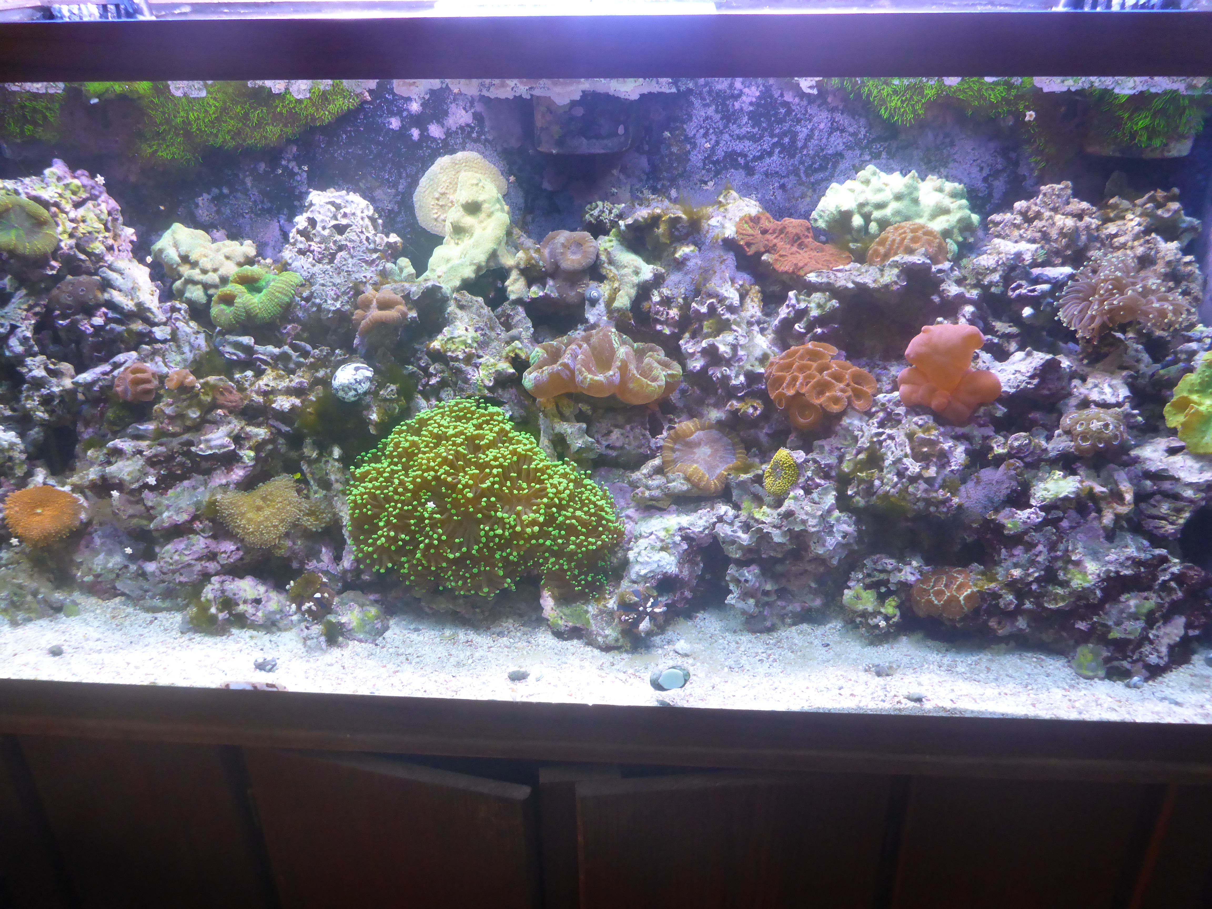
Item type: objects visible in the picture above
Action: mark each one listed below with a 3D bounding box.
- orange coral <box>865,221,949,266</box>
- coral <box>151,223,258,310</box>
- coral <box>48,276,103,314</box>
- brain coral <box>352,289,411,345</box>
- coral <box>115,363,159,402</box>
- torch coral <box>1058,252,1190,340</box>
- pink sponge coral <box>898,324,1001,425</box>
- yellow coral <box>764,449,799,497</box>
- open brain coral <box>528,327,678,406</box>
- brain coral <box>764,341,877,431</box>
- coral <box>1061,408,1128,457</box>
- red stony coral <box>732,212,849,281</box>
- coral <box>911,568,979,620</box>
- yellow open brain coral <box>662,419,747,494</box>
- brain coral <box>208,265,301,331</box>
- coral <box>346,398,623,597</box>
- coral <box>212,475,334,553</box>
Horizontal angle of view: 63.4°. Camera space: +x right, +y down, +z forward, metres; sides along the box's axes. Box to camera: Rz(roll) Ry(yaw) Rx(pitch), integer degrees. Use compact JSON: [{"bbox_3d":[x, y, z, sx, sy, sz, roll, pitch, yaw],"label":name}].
[{"bbox_3d":[0.284,-0.199,0.928,0.075,0.041,0.065,1,26,4],"label":"orange coral"},{"bbox_3d":[-0.393,-0.185,0.962,0.090,0.080,0.080,1,27,4],"label":"coral"},{"bbox_3d":[-0.523,-0.157,0.967,0.048,0.036,0.038,1,26,4],"label":"coral"},{"bbox_3d":[-0.209,-0.129,0.915,0.049,0.048,0.048,1,27,4],"label":"brain coral"},{"bbox_3d":[-0.465,-0.071,0.968,0.039,0.040,0.033,1,26,4],"label":"coral"},{"bbox_3d":[0.458,-0.141,0.869,0.103,0.073,0.085,1,26,4],"label":"torch coral"},{"bbox_3d":[0.310,-0.072,0.889,0.083,0.088,0.072,1,27,4],"label":"pink sponge coral"},{"bbox_3d":[0.160,0.017,0.897,0.032,0.048,0.025,1,26,4],"label":"yellow coral"},{"bbox_3d":[-0.003,-0.084,0.919,0.149,0.068,0.095,1,26,4],"label":"open brain coral"},{"bbox_3d":[0.196,-0.063,0.902,0.100,0.078,0.065,1,27,4],"label":"brain coral"},{"bbox_3d":[0.435,-0.020,0.873,0.050,0.036,0.048,1,27,4],"label":"coral"},{"bbox_3d":[0.169,-0.191,0.896,0.104,0.055,0.075,1,27,4],"label":"red stony coral"},{"bbox_3d":[0.312,0.128,0.903,0.058,0.045,0.045,1,26,4],"label":"coral"},{"bbox_3d":[0.092,0.002,0.917,0.078,0.073,0.050,1,26,4],"label":"yellow open brain coral"},{"bbox_3d":[-0.333,-0.149,0.936,0.079,0.055,0.068,1,27,4],"label":"brain coral"},{"bbox_3d":[-0.116,0.042,0.953,0.267,0.189,0.170,1,26,4],"label":"coral"},{"bbox_3d":[-0.324,0.058,0.955,0.115,0.073,0.070,1,26,4],"label":"coral"}]

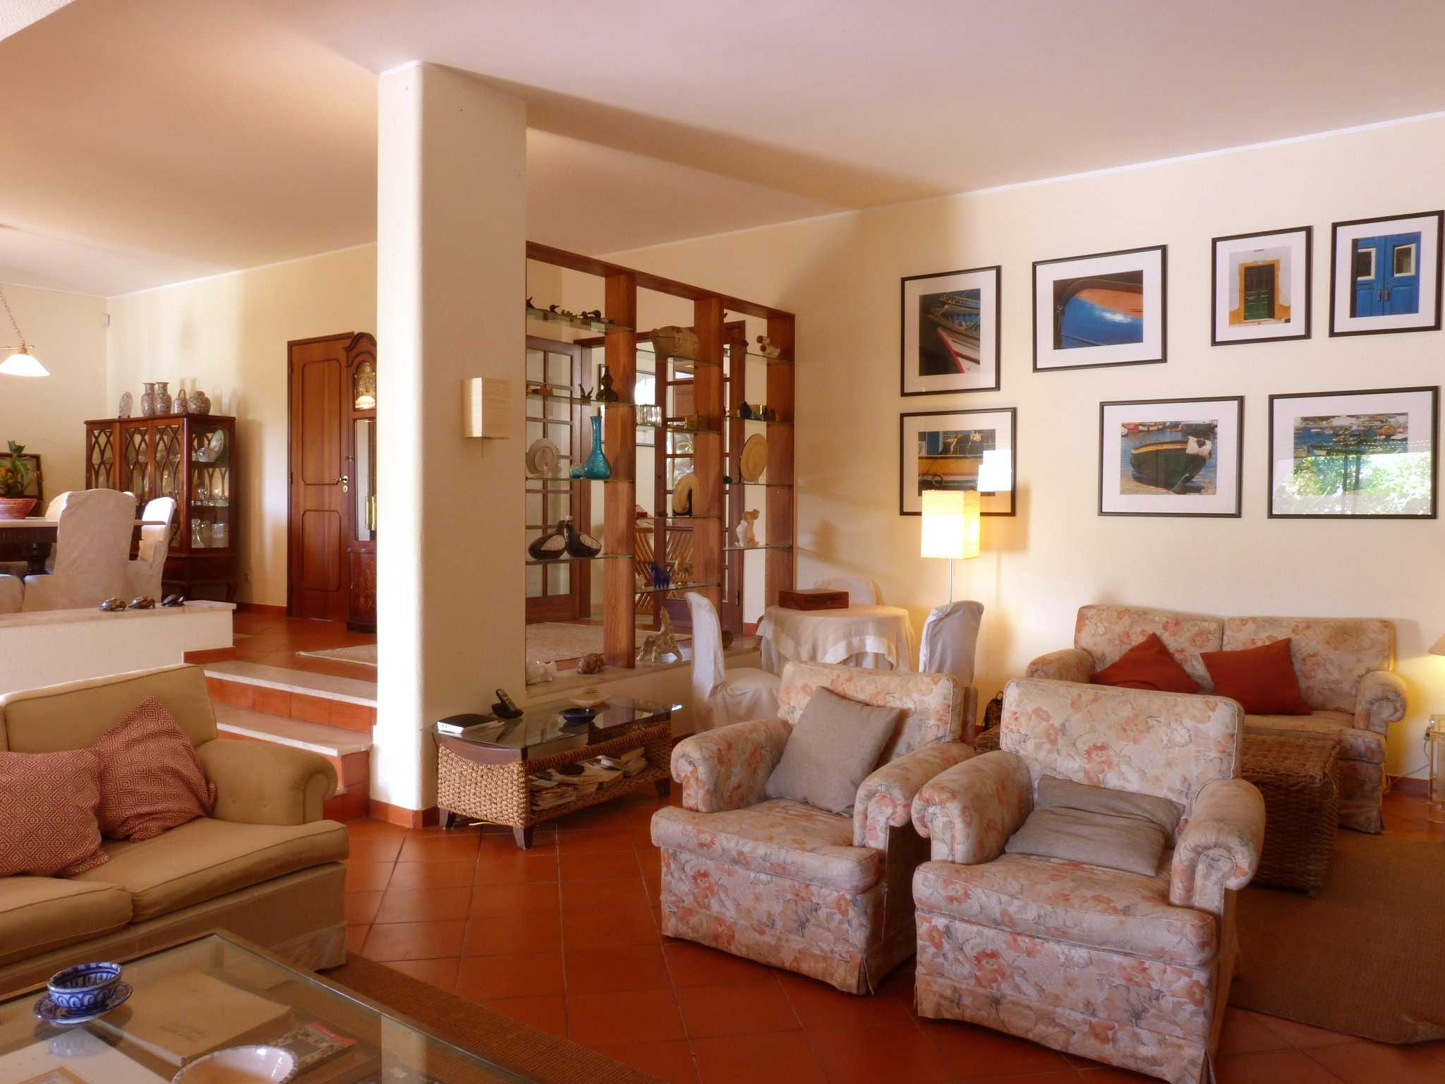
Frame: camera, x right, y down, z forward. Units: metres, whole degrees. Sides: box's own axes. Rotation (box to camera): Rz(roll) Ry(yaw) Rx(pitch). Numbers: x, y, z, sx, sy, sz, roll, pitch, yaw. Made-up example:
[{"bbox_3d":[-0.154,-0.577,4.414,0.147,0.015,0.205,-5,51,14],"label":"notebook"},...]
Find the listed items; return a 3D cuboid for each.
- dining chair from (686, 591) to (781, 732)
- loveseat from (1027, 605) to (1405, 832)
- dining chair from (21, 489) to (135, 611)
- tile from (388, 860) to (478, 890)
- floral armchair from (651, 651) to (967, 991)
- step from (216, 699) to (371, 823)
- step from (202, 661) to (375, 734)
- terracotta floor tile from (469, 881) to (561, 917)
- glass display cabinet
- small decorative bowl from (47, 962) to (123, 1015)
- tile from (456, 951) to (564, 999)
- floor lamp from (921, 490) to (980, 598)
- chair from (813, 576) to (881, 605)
[{"bbox_3d":[0.098,0.721,5.538,0.520,0.915,0.450,0,2,-18],"label":"dining chair"},{"bbox_3d":[2.404,0.780,5.132,1.610,0.836,0.824,2,3,35],"label":"loveseat"},{"bbox_3d":[-3.970,0.154,6.436,0.550,0.950,0.450,2,3,35],"label":"dining chair"},{"bbox_3d":[-1.078,1.239,3.889,0.300,0.012,0.305,0,2,-10],"label":"tile"},{"bbox_3d":[0.322,0.842,3.434,0.824,0.814,0.860,2,3,33],"label":"floral armchair"},{"bbox_3d":[-2.303,1.008,5.046,1.870,0.314,0.308,2,3,35],"label":"step"},{"bbox_3d":[-2.125,0.769,5.266,1.750,0.165,0.330,2,3,35],"label":"step"},{"bbox_3d":[-0.714,1.242,3.604,0.302,0.015,0.298,0,2,-10],"label":"terracotta floor tile"},{"bbox_3d":[-4.730,-0.240,8.756,1.671,1.548,0.394,2,3,35],"label":"glass display cabinet"},{"bbox_3d":[-1.207,0.852,1.980,0.120,0.056,0.120,0,2,0],"label":"small decorative bowl"},{"bbox_3d":[-0.612,1.266,3.029,0.302,0.015,0.298,0,2,-10],"label":"tile"},{"bbox_3d":[1.295,0.439,5.967,0.240,1.464,0.240,2,3,35],"label":"floor lamp"},{"bbox_3d":[0.664,0.682,6.263,0.460,0.915,0.540,2,3,30],"label":"chair"}]

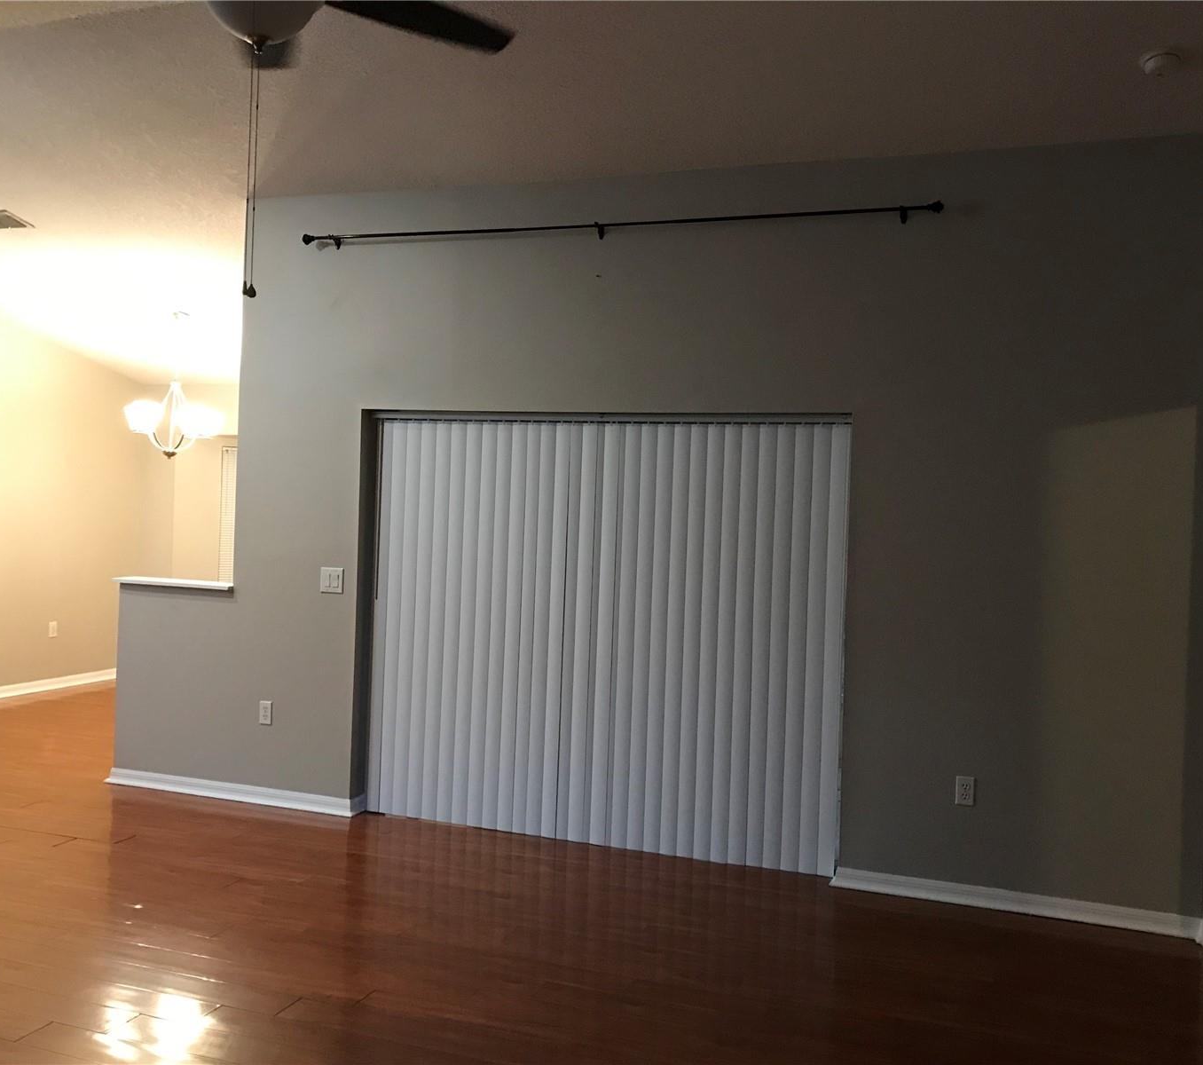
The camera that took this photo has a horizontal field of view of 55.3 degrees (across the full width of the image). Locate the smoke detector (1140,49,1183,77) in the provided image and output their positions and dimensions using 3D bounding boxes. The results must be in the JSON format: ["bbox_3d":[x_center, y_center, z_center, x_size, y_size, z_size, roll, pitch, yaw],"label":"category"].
[{"bbox_3d":[1.936,-1.623,3.974,0.140,0.045,0.140,2,-13,19],"label":"smoke detector"}]

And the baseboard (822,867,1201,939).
[{"bbox_3d":[1.626,1.477,4.612,1.390,0.083,0.020,2,1,19],"label":"baseboard"}]

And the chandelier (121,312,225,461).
[{"bbox_3d":[-2.902,-1.000,7.785,0.640,0.970,0.640,2,1,19],"label":"chandelier"}]

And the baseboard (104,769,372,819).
[{"bbox_3d":[-1.917,1.330,5.927,1.500,0.083,0.130,2,1,19],"label":"baseboard"}]

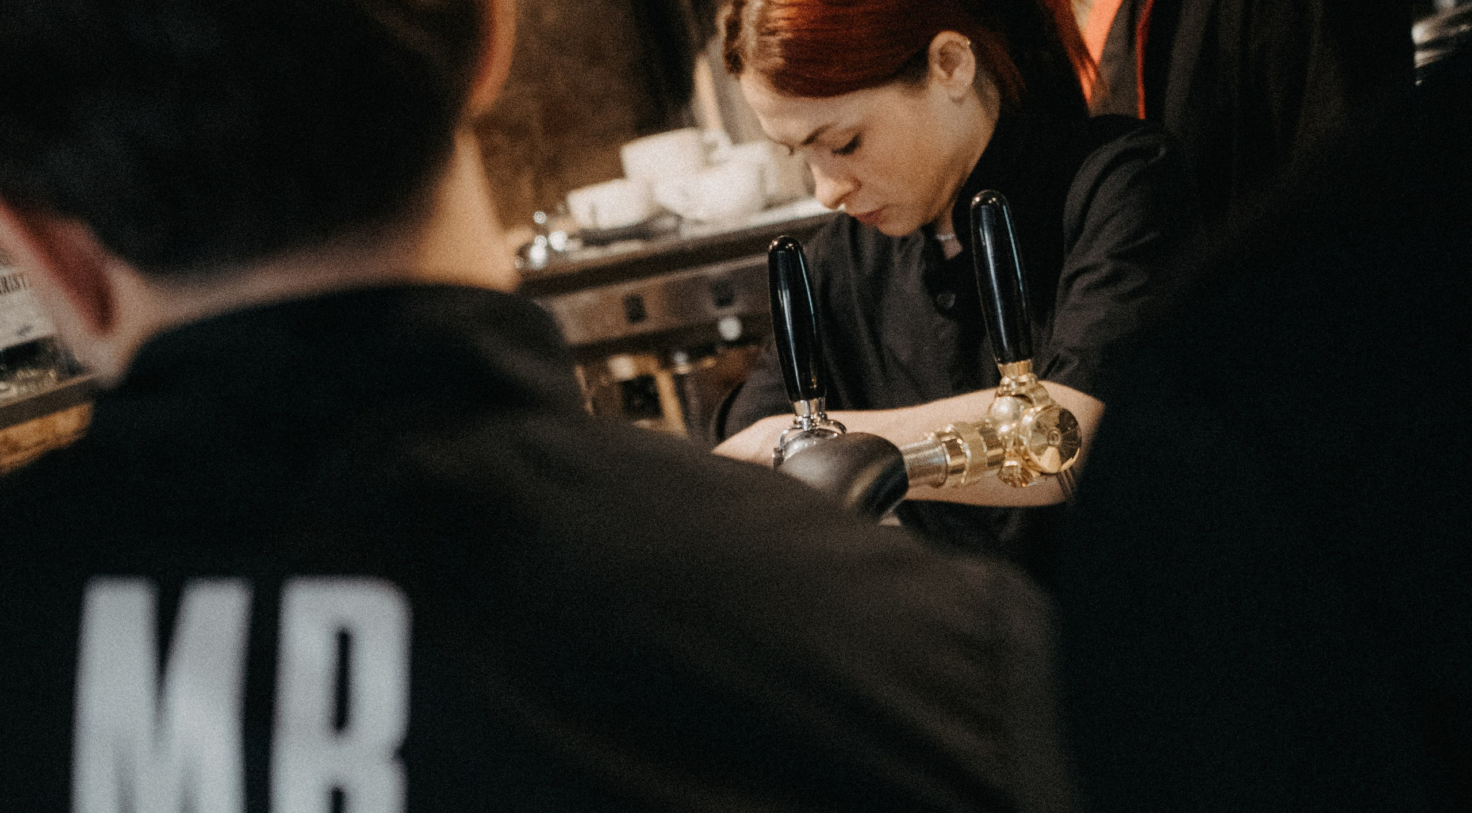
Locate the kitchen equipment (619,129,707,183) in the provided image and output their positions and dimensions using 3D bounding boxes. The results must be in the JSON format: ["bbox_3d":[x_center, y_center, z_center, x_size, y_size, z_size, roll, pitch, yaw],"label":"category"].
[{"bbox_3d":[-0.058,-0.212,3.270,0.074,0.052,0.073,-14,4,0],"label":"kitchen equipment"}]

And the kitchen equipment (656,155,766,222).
[{"bbox_3d":[-0.020,-0.186,3.220,0.091,0.051,0.092,-14,4,0],"label":"kitchen equipment"}]

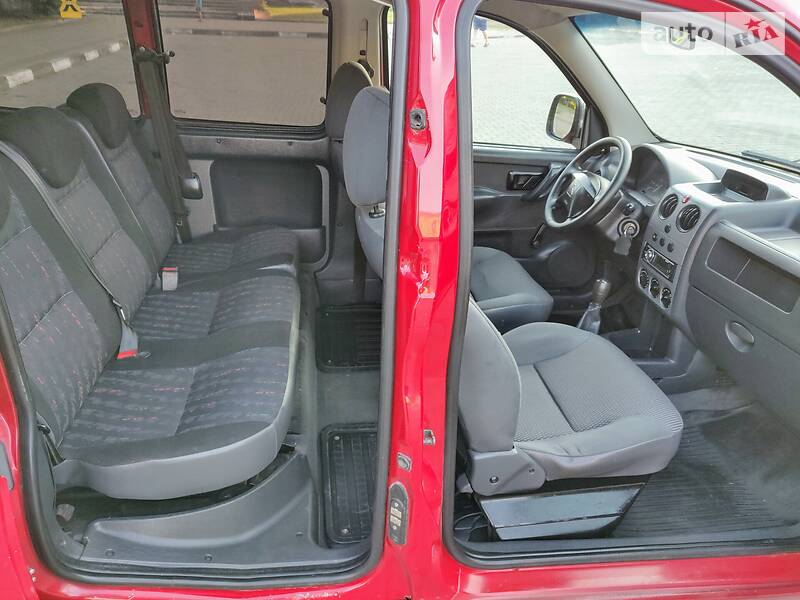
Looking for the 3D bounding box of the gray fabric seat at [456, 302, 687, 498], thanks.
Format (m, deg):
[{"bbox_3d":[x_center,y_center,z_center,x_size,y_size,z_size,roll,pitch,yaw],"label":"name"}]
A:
[{"bbox_3d":[0.292,-0.037,1.433,0.877,0.903,0.525,0,26,-8],"label":"gray fabric seat"}]

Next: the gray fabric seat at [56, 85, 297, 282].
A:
[{"bbox_3d":[-0.726,-0.361,2.011,0.740,0.714,0.449,0,26,-8],"label":"gray fabric seat"}]

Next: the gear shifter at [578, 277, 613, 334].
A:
[{"bbox_3d":[0.649,0.039,1.931,0.107,0.230,0.092,0,26,-8],"label":"gear shifter"}]

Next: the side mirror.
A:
[{"bbox_3d":[0.750,-0.804,2.555,0.122,0.219,0.194,-6,28,-19],"label":"side mirror"}]

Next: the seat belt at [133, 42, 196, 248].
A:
[{"bbox_3d":[-0.875,-0.558,2.183,0.143,0.714,0.092,0,26,-8],"label":"seat belt"}]

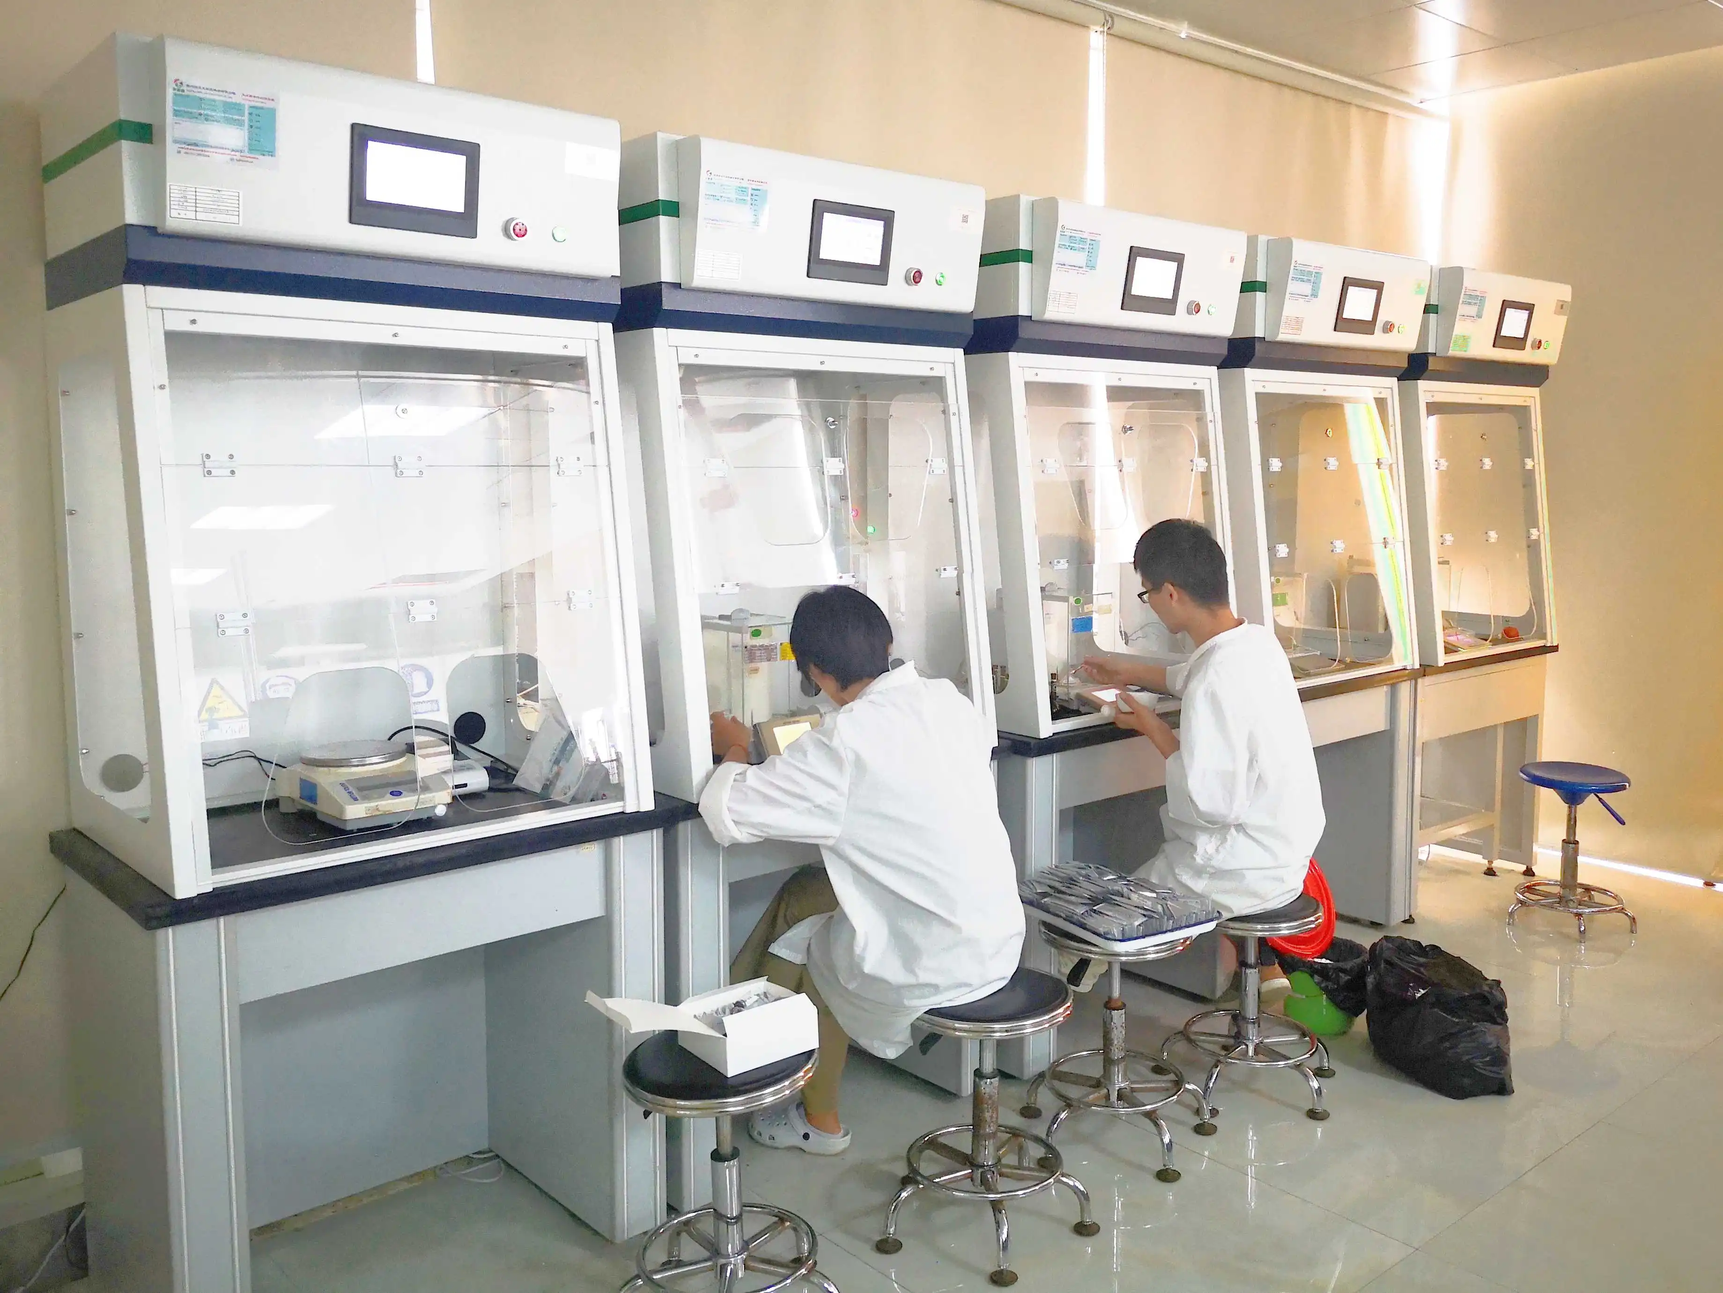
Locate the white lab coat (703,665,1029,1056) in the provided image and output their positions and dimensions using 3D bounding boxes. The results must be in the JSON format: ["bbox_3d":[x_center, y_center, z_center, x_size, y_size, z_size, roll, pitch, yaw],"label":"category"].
[{"bbox_3d":[0.068,0.358,2.438,0.560,0.670,0.500,-7,10,-44],"label":"white lab coat"}]

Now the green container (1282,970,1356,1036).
[{"bbox_3d":[1.194,0.884,3.483,0.220,0.215,0.220,-7,10,-42],"label":"green container"}]

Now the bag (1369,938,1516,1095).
[{"bbox_3d":[1.363,0.876,3.199,0.236,0.271,0.412,-1,7,-5],"label":"bag"}]

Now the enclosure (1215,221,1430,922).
[{"bbox_3d":[1.221,-0.124,4.081,0.897,2.028,0.614,-7,10,-40],"label":"enclosure"}]

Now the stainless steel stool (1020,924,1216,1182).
[{"bbox_3d":[0.546,0.818,2.871,0.412,0.479,0.412,0,7,0],"label":"stainless steel stool"}]

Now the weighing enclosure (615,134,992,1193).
[{"bbox_3d":[-0.191,0.029,2.963,0.897,2.028,0.614,-7,10,-40],"label":"weighing enclosure"}]

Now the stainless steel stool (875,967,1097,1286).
[{"bbox_3d":[0.232,0.872,2.542,0.412,0.460,0.412,0,7,0],"label":"stainless steel stool"}]

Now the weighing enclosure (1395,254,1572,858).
[{"bbox_3d":[1.901,-0.185,4.620,0.920,2.040,0.620,-7,10,-42],"label":"weighing enclosure"}]

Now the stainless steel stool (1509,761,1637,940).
[{"bbox_3d":[2.268,0.638,4.306,0.410,0.490,0.410,-7,10,-42],"label":"stainless steel stool"}]

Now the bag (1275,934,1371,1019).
[{"bbox_3d":[1.202,0.874,3.488,0.245,0.200,0.245,-7,10,-42],"label":"bag"}]

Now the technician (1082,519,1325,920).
[{"bbox_3d":[0.830,0.371,3.125,0.680,1.320,0.580,7,10,41],"label":"technician"}]

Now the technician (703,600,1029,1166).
[{"bbox_3d":[0.019,0.495,2.546,0.600,1.220,0.700,-7,10,-44],"label":"technician"}]

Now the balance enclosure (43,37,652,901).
[{"bbox_3d":[-0.875,-0.295,2.341,0.797,1.217,0.597,-7,10,-40],"label":"balance enclosure"}]

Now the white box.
[{"bbox_3d":[-0.260,0.615,2.195,0.348,0.131,0.167,-7,10,-40],"label":"white box"}]

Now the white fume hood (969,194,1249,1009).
[{"bbox_3d":[0.555,-0.054,3.599,0.850,2.067,0.600,-6,9,-40],"label":"white fume hood"}]

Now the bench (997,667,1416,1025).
[{"bbox_3d":[0.876,0.518,3.880,1.794,0.811,0.614,-7,10,-40],"label":"bench"}]

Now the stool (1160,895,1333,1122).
[{"bbox_3d":[0.915,0.819,3.148,0.430,0.426,0.430,0,7,0],"label":"stool"}]

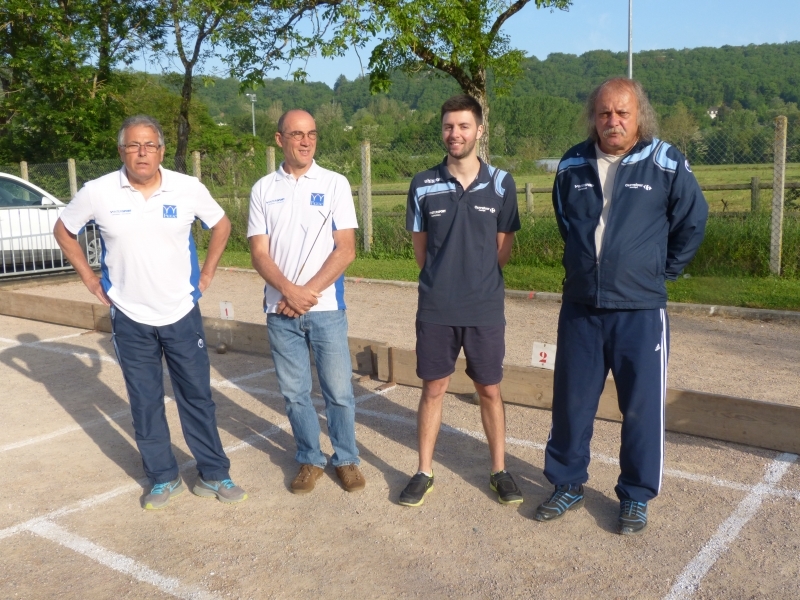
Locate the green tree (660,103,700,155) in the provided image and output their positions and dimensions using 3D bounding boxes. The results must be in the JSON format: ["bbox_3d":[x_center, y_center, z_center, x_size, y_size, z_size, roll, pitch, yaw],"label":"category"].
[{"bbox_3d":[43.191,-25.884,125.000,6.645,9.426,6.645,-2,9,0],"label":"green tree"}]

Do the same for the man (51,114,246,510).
[{"bbox_3d":[-1.118,0.053,3.664,0.820,1.734,0.400,-3,9,-12],"label":"man"}]

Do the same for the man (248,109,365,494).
[{"bbox_3d":[-0.437,0.006,3.782,0.530,1.752,0.360,-2,9,-1],"label":"man"}]

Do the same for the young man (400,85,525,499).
[{"bbox_3d":[0.271,0.005,3.579,0.520,1.778,0.340,-1,9,6],"label":"young man"}]

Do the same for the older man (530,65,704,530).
[{"bbox_3d":[0.903,0.012,3.343,0.640,1.802,0.440,4,10,31],"label":"older man"}]

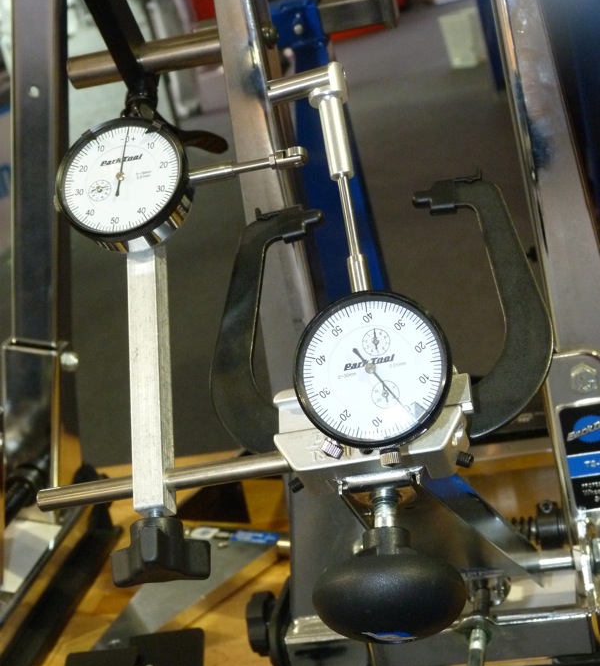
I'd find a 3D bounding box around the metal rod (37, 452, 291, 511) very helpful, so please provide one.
[{"bbox_3d":[-0.056,0.062,0.551,0.119,0.010,0.010,-11,-23,15],"label":"metal rod"}]

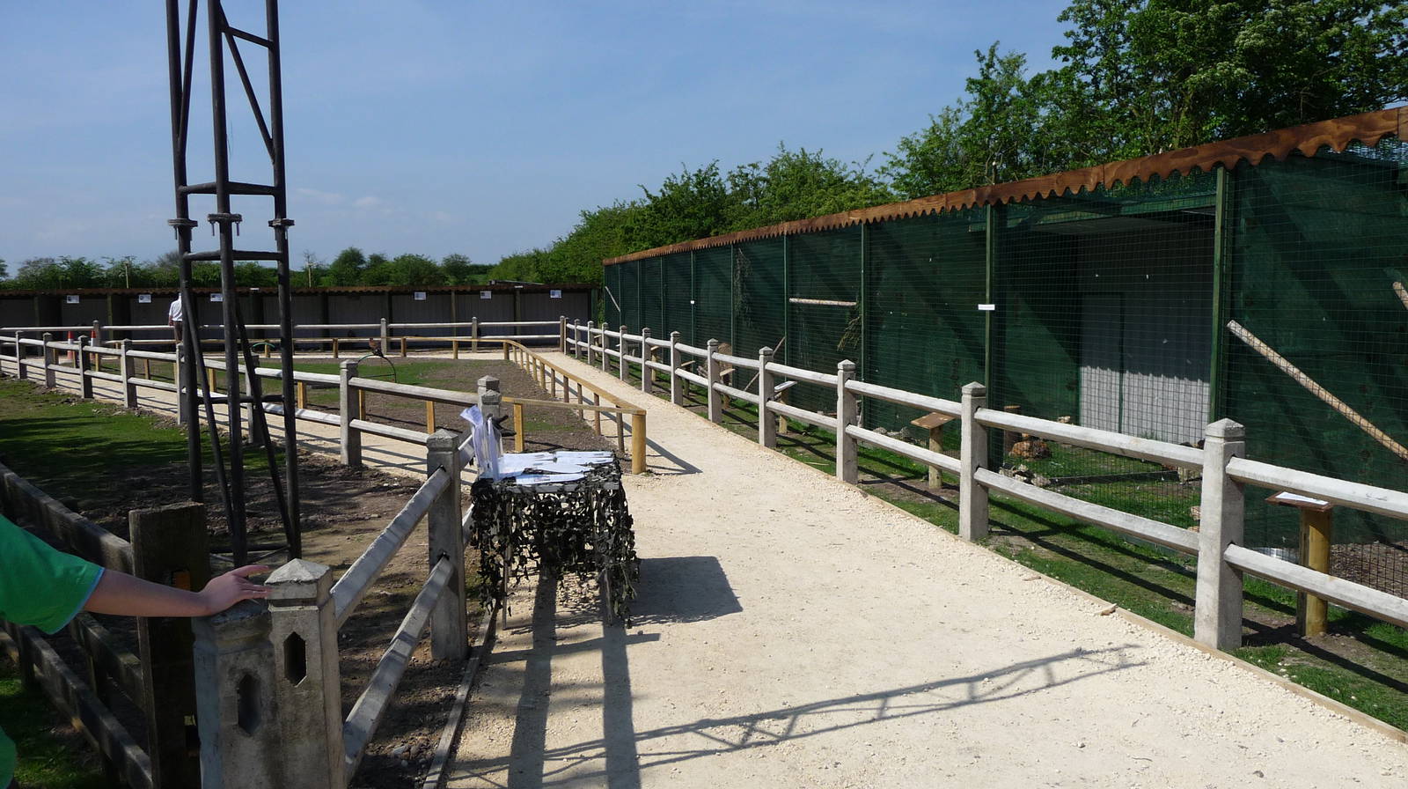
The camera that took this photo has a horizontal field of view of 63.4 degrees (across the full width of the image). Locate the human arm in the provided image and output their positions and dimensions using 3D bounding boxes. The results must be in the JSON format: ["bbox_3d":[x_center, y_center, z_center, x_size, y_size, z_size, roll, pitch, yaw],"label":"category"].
[{"bbox_3d":[-1.119,0.418,2.440,0.100,0.110,0.393,4,-4,44],"label":"human arm"}]

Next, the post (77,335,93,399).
[{"bbox_3d":[-10.530,-0.459,19.400,0.155,1.080,0.155,-5,7,-40],"label":"post"}]

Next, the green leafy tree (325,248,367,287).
[{"bbox_3d":[-21.972,-6.609,70.000,2.500,4.833,2.500,-1,5,0],"label":"green leafy tree"}]

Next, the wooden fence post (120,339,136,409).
[{"bbox_3d":[-8.974,-0.322,17.750,0.155,1.070,0.155,-5,7,-40],"label":"wooden fence post"}]

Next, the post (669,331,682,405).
[{"bbox_3d":[-0.414,-0.394,17.350,0.155,1.090,0.155,-2,5,-13],"label":"post"}]

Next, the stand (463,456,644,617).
[{"bbox_3d":[-0.817,0.772,6.384,0.820,0.740,1.150,-1,5,-6],"label":"stand"}]

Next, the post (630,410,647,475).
[{"bbox_3d":[-0.613,0.451,10.754,0.135,0.600,0.135,-2,5,-13],"label":"post"}]

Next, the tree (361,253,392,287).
[{"bbox_3d":[-20.147,-6.440,70.000,2.100,4.495,2.100,-1,5,0],"label":"tree"}]

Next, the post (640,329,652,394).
[{"bbox_3d":[-0.971,-0.582,19.450,0.155,1.090,0.155,-2,5,-13],"label":"post"}]

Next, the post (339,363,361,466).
[{"bbox_3d":[-3.540,0.193,11.400,0.145,1.070,0.145,-5,7,-40],"label":"post"}]

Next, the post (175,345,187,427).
[{"bbox_3d":[-6.951,-0.132,15.200,0.155,1.080,0.155,-5,7,-40],"label":"post"}]

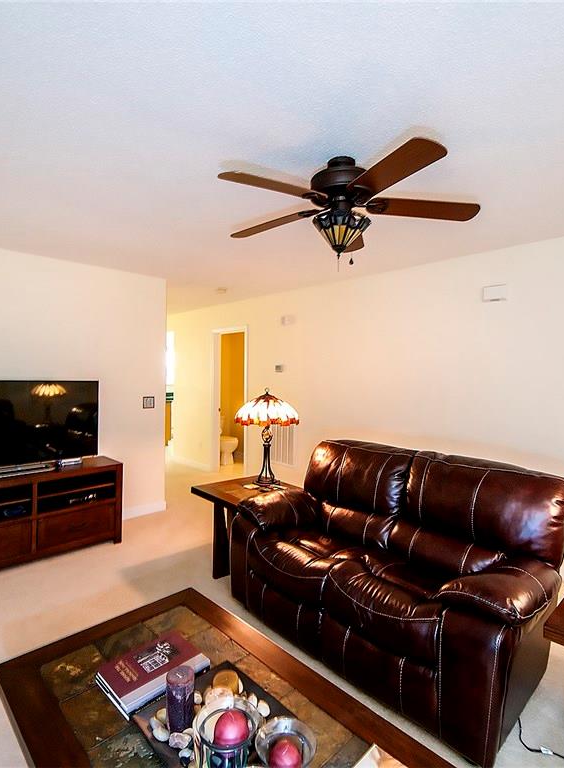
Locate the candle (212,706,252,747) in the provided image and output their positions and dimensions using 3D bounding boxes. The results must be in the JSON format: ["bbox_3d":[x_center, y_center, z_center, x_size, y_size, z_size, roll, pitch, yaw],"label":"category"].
[{"bbox_3d":[-0.115,0.800,0.950,0.082,0.088,0.082,1,1,0],"label":"candle"}]

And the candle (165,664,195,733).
[{"bbox_3d":[-0.269,0.835,1.099,0.072,0.125,0.072,1,1,0],"label":"candle"}]

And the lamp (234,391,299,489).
[{"bbox_3d":[-0.116,0.404,3.231,0.506,0.734,0.506,1,1,0],"label":"lamp"}]

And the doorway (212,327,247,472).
[{"bbox_3d":[-0.716,0.262,5.917,0.140,2.103,0.780,0,1,-45],"label":"doorway"}]

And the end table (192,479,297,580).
[{"bbox_3d":[-0.245,1.064,3.067,0.625,0.585,0.605,0,1,-45],"label":"end table"}]

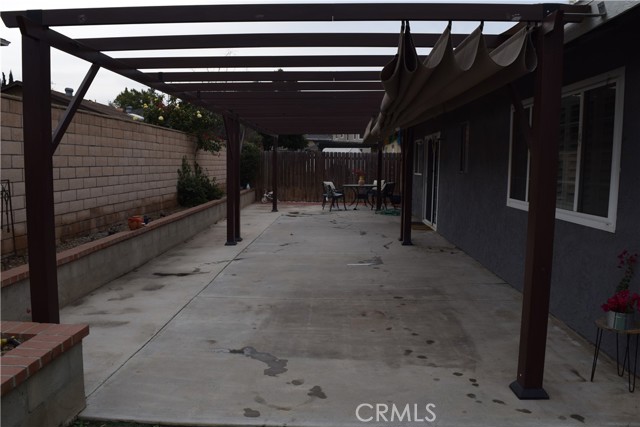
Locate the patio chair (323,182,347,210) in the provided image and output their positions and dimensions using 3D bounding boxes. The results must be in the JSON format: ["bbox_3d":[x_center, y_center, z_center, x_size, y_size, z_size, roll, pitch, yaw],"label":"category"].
[{"bbox_3d":[0.449,-0.547,14.850,0.620,0.890,0.580,-3,7,-31],"label":"patio chair"}]

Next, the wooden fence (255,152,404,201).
[{"bbox_3d":[0.348,-1.345,17.595,5.550,1.830,0.090,1,6,2],"label":"wooden fence"}]

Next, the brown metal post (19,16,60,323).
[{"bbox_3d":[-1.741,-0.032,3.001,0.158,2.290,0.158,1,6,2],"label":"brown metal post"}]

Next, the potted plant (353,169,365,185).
[{"bbox_3d":[1.285,-1.188,15.621,0.400,0.520,0.360,1,6,2],"label":"potted plant"}]

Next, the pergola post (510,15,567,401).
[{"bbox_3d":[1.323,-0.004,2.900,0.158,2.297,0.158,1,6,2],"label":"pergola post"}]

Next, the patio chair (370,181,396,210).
[{"bbox_3d":[1.966,-0.557,14.866,0.620,0.890,0.580,4,7,30],"label":"patio chair"}]

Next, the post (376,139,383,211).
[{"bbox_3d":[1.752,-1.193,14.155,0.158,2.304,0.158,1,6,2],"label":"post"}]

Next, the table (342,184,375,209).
[{"bbox_3d":[1.313,-0.538,15.761,1.100,0.730,1.100,1,6,2],"label":"table"}]

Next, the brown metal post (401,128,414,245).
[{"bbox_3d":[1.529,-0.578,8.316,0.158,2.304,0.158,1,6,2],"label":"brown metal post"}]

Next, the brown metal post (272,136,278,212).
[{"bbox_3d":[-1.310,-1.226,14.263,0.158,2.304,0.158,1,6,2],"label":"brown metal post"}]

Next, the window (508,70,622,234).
[{"bbox_3d":[2.225,-0.577,4.683,0.090,1.202,2.275,1,6,2],"label":"window"}]

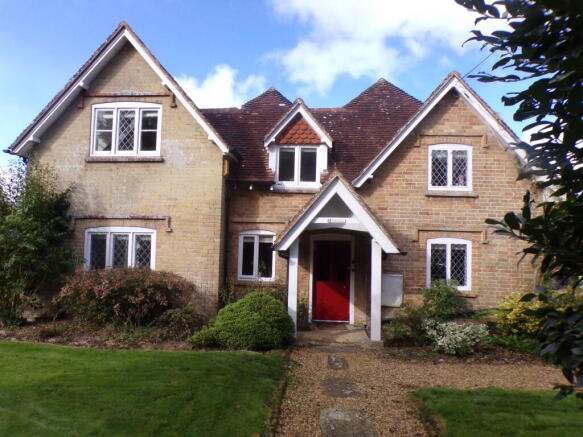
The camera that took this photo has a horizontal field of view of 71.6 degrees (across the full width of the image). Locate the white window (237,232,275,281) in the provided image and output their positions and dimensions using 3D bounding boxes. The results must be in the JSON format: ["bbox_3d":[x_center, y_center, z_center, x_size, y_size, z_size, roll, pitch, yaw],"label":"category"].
[{"bbox_3d":[-0.788,0.854,9.264,0.861,1.151,0.100,1,-3,6],"label":"white window"}]

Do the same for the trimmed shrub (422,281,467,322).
[{"bbox_3d":[3.107,1.836,8.209,0.876,1.146,0.800,1,-3,6],"label":"trimmed shrub"}]

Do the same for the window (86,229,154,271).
[{"bbox_3d":[-3.709,0.769,8.833,1.607,1.158,0.100,1,-3,6],"label":"window"}]

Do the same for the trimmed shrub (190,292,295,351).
[{"bbox_3d":[-0.878,1.850,7.598,1.806,0.910,1.300,1,-3,6],"label":"trimmed shrub"}]

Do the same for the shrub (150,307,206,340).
[{"bbox_3d":[-2.148,1.961,7.710,1.084,0.559,0.750,1,-3,6],"label":"shrub"}]

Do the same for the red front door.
[{"bbox_3d":[0.907,1.399,9.107,0.837,1.803,0.070,1,-3,6],"label":"red front door"}]

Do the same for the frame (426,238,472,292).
[{"bbox_3d":[3.424,0.994,8.802,0.934,1.132,0.100,1,-3,6],"label":"frame"}]

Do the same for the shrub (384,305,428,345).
[{"bbox_3d":[2.224,2.058,7.963,0.850,0.719,0.750,1,-3,6],"label":"shrub"}]

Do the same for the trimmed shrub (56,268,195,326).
[{"bbox_3d":[-3.234,1.576,7.951,2.545,1.179,1.150,1,-3,6],"label":"trimmed shrub"}]

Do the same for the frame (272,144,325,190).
[{"bbox_3d":[0.165,-1.163,9.243,1.096,1.021,0.100,1,-3,6],"label":"frame"}]

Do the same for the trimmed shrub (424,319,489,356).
[{"bbox_3d":[3.000,2.112,7.349,1.141,0.581,0.800,1,-3,6],"label":"trimmed shrub"}]

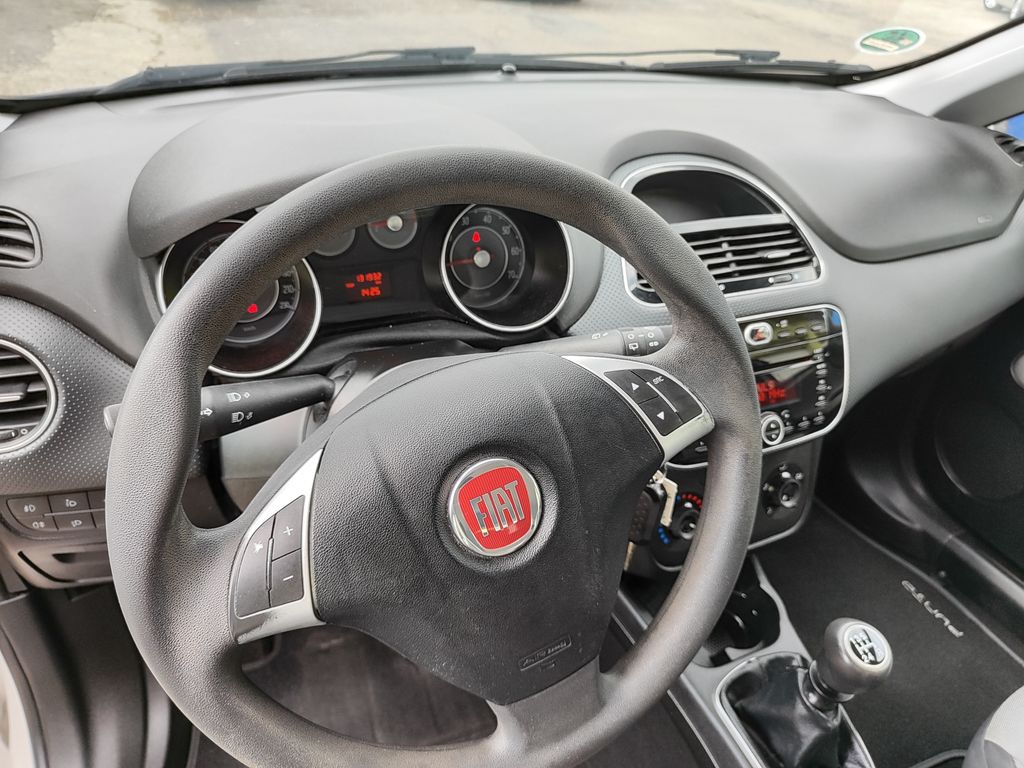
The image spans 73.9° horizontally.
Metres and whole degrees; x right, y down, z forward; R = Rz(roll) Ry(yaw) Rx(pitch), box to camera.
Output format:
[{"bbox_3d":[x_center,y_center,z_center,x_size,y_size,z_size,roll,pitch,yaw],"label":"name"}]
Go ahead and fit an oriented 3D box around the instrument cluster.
[{"bbox_3d":[-0.116,-0.089,0.596,0.340,0.125,0.065,-10,9,-16],"label":"instrument cluster"}]

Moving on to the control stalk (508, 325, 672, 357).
[{"bbox_3d":[0.065,-0.024,0.480,0.148,0.029,0.029,-11,11,-20],"label":"control stalk"}]

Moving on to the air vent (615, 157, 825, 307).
[{"bbox_3d":[0.214,-0.164,0.722,0.242,0.146,0.060,-9,8,-17],"label":"air vent"}]

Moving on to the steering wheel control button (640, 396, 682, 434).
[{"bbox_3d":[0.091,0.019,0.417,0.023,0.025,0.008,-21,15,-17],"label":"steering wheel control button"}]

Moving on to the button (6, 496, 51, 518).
[{"bbox_3d":[-0.384,0.098,0.545,0.029,0.017,0.010,-6,15,-12],"label":"button"}]

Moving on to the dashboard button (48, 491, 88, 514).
[{"bbox_3d":[-0.357,0.095,0.551,0.028,0.016,0.010,-6,15,-12],"label":"dashboard button"}]

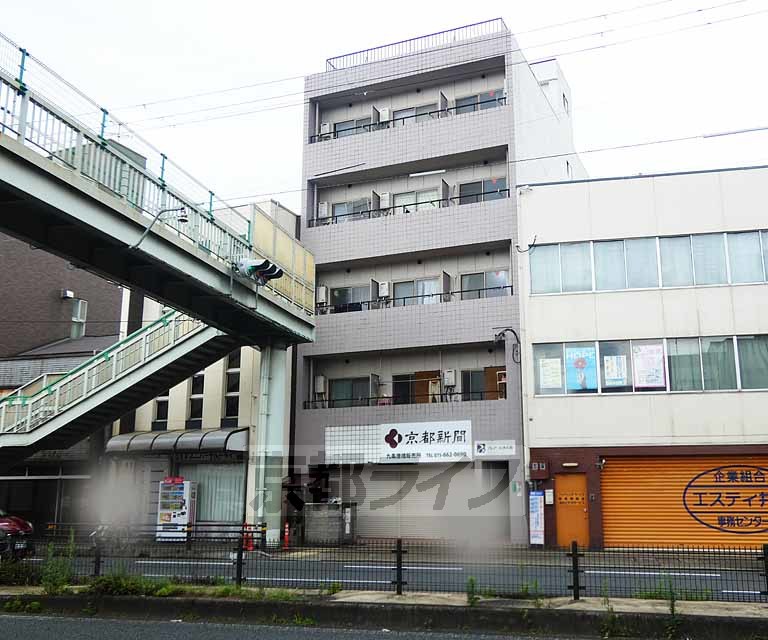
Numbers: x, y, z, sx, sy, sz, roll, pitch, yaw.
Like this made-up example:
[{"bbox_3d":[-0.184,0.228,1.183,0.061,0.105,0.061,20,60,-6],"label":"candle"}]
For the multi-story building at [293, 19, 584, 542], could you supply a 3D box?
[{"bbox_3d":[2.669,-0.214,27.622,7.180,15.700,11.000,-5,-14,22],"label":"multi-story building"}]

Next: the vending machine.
[{"bbox_3d":[-6.570,6.040,23.510,1.030,1.890,0.600,-2,-13,10],"label":"vending machine"}]

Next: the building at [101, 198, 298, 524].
[{"bbox_3d":[-5.238,2.433,28.707,6.350,11.150,8.100,-5,-14,22],"label":"building"}]

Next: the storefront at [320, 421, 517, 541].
[{"bbox_3d":[0.951,4.647,21.347,5.980,3.380,0.800,-5,-14,22],"label":"storefront"}]

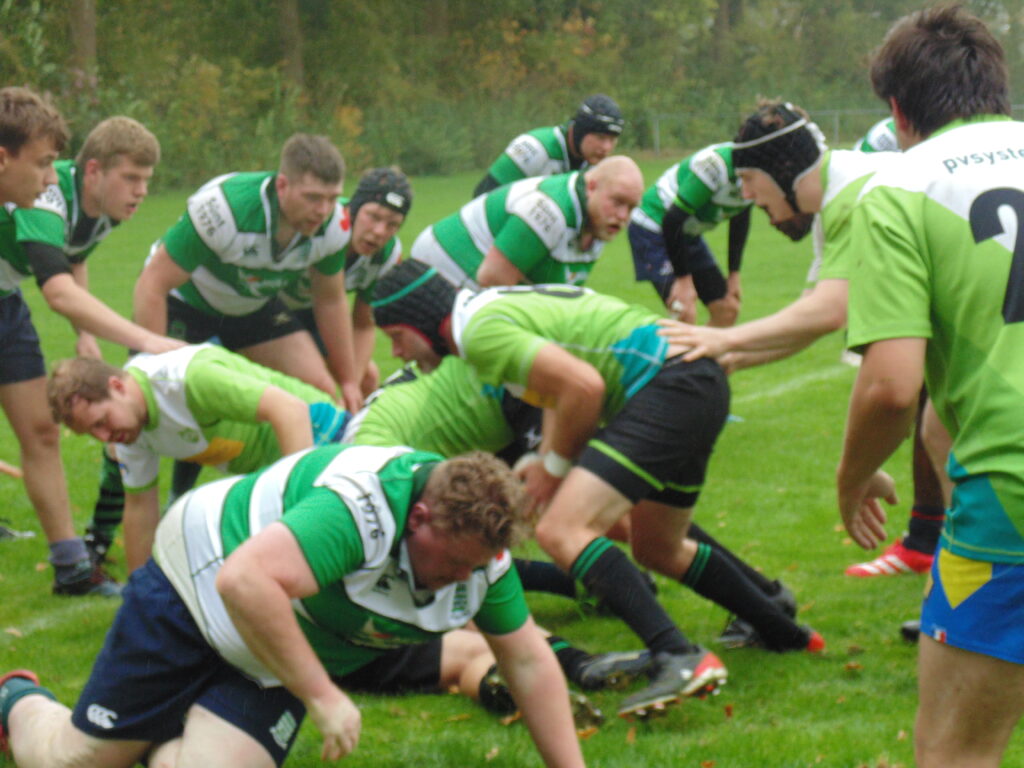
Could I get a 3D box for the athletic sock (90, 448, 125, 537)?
[{"bbox_3d":[-1.148,0.312,8.250,0.120,0.290,0.110,20,17,34],"label":"athletic sock"}]

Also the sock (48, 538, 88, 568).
[{"bbox_3d":[-1.290,0.503,8.450,0.125,0.110,0.105,-10,7,16],"label":"sock"}]

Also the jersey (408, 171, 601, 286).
[{"bbox_3d":[-0.025,-0.455,8.600,0.470,0.330,0.580,-8,-21,-49],"label":"jersey"}]

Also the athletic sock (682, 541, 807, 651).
[{"bbox_3d":[0.587,0.536,7.250,0.360,0.130,0.120,36,-6,1],"label":"athletic sock"}]

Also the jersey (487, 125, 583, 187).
[{"bbox_3d":[0.062,-0.803,10.900,0.460,0.330,0.540,-7,-25,-46],"label":"jersey"}]

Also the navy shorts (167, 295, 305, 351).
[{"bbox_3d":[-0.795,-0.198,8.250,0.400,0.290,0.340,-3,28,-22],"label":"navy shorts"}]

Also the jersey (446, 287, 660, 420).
[{"bbox_3d":[0.109,-0.082,7.120,0.570,0.320,0.480,10,0,-16],"label":"jersey"}]

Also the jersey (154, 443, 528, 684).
[{"bbox_3d":[-0.329,0.339,5.500,0.580,0.400,0.670,-4,-15,-38],"label":"jersey"}]

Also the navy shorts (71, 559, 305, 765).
[{"bbox_3d":[-0.632,0.540,5.700,0.420,0.370,0.360,-7,28,-44],"label":"navy shorts"}]

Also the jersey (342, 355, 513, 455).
[{"bbox_3d":[-0.200,0.072,7.300,0.520,0.320,0.460,-2,4,29],"label":"jersey"}]

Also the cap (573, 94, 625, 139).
[{"bbox_3d":[0.304,-0.927,10.200,0.190,0.200,0.230,-5,27,-37],"label":"cap"}]

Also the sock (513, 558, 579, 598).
[{"bbox_3d":[0.057,0.514,7.700,0.320,0.110,0.100,7,1,6],"label":"sock"}]

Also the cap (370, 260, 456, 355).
[{"bbox_3d":[-0.243,-0.186,7.150,0.225,0.215,0.180,-40,7,0],"label":"cap"}]

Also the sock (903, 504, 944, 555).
[{"bbox_3d":[1.255,0.445,8.800,0.130,0.180,0.110,2,7,-6],"label":"sock"}]

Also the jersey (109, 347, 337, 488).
[{"bbox_3d":[-0.689,0.079,7.050,0.580,0.330,0.470,20,-36,-41],"label":"jersey"}]

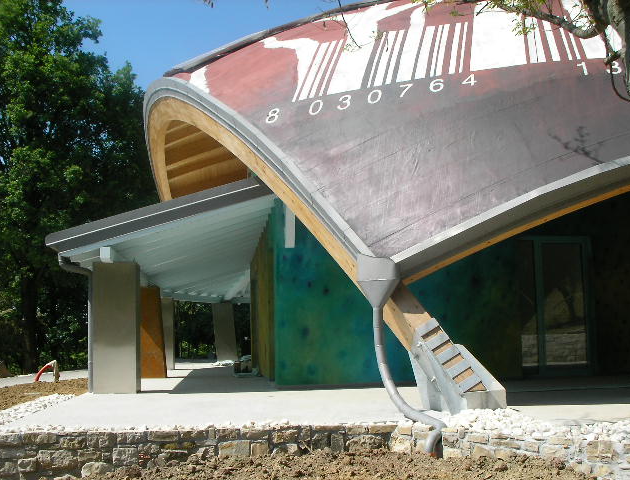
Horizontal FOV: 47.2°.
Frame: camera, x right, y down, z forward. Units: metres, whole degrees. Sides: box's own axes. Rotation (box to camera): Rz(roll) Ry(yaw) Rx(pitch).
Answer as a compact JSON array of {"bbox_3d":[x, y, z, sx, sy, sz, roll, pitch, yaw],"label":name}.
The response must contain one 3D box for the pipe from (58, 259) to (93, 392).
[{"bbox_3d":[-4.250,1.492,12.866,0.580,2.400,0.250,0,-7,-8],"label":"pipe"}]

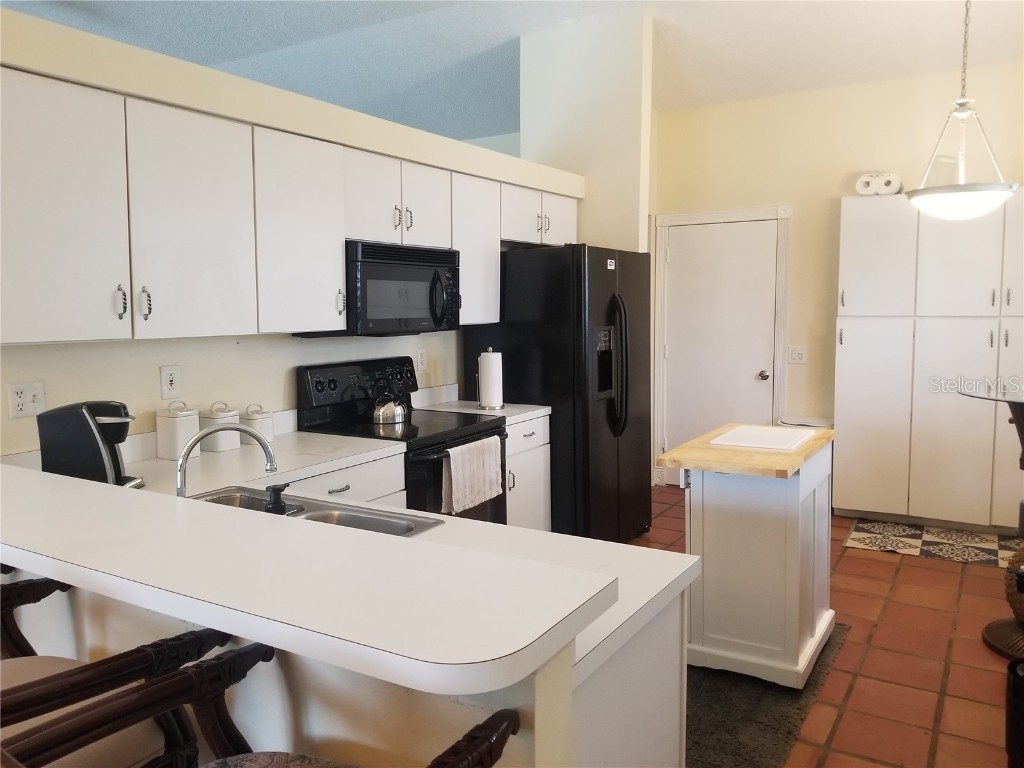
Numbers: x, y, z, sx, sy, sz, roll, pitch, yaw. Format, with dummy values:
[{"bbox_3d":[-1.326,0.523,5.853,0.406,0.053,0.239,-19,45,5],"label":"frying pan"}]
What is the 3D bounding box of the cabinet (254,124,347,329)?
[{"bbox_3d":[-0.988,-0.605,3.190,0.352,0.771,0.464,3,7,33],"label":"cabinet"}]

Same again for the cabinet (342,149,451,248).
[{"bbox_3d":[-0.662,-0.854,3.681,0.352,0.385,0.760,3,7,33],"label":"cabinet"}]

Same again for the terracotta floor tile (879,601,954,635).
[{"bbox_3d":[1.872,1.088,3.550,0.284,0.016,0.292,3,7,33],"label":"terracotta floor tile"}]

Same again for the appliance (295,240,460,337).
[{"bbox_3d":[-0.624,-0.455,3.701,0.428,0.414,0.754,3,7,33],"label":"appliance"}]

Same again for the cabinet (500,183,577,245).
[{"bbox_3d":[0.046,-0.992,4.681,0.314,0.308,0.908,3,7,32],"label":"cabinet"}]

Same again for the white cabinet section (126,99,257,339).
[{"bbox_3d":[-1.228,-0.556,2.753,0.330,0.766,0.489,3,7,33],"label":"white cabinet section"}]

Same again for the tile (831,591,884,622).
[{"bbox_3d":[1.621,1.072,3.713,0.274,0.015,0.305,3,7,32],"label":"tile"}]

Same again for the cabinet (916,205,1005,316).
[{"bbox_3d":[2.805,-0.807,4.807,0.450,0.771,0.343,3,7,33],"label":"cabinet"}]

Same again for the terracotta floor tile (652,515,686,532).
[{"bbox_3d":[1.067,0.942,5.088,0.299,0.016,0.299,3,7,33],"label":"terracotta floor tile"}]

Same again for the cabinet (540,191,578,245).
[{"bbox_3d":[0.167,-1.013,4.870,0.314,0.308,0.456,3,7,32],"label":"cabinet"}]

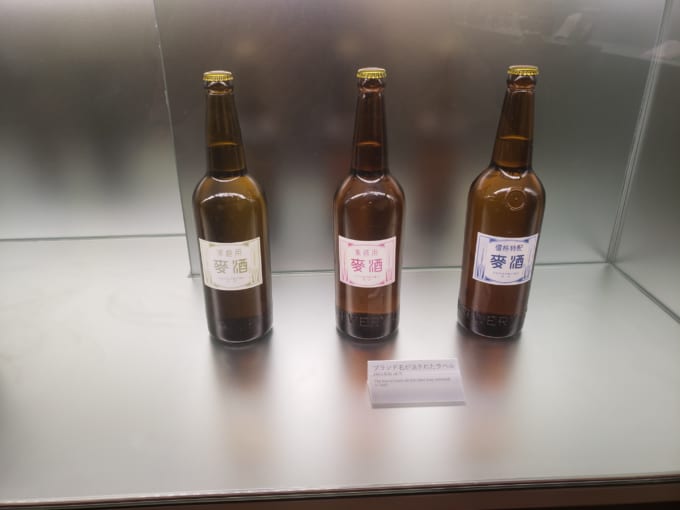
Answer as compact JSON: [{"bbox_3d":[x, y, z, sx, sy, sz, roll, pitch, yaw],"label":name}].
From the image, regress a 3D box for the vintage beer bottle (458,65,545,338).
[{"bbox_3d":[0.179,-0.051,0.552,0.077,0.286,0.077,4,25,9],"label":"vintage beer bottle"}]

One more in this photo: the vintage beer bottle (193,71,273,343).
[{"bbox_3d":[-0.116,-0.047,0.549,0.077,0.286,0.077,-2,24,-4],"label":"vintage beer bottle"}]

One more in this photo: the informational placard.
[{"bbox_3d":[0.073,0.122,0.489,0.088,0.025,0.039,-1,24,-2],"label":"informational placard"}]

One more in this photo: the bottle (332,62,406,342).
[{"bbox_3d":[0.032,-0.050,0.554,0.077,0.286,0.077,2,24,5],"label":"bottle"}]

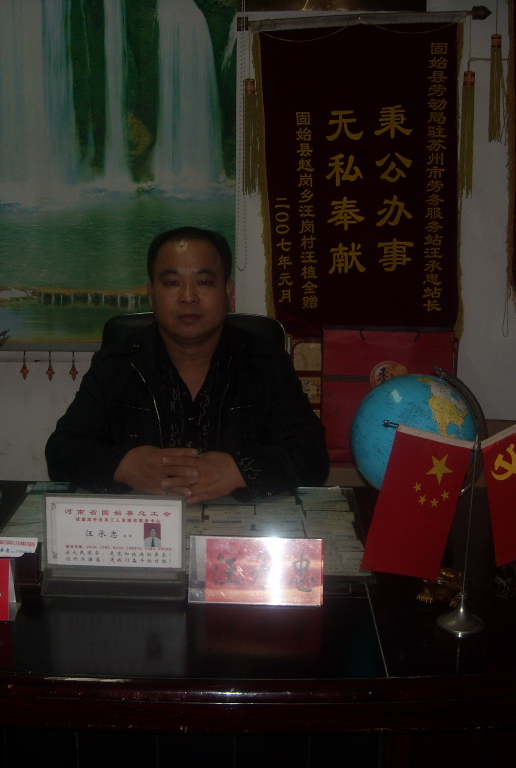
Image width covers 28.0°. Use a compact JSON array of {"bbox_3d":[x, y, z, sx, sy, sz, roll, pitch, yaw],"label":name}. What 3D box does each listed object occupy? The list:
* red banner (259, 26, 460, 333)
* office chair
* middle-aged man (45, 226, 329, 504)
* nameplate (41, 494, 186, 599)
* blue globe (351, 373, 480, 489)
[{"bbox_3d":[0.289,-0.521,2.914,0.575,0.930,0.030,2,12,4],"label":"red banner"},{"bbox_3d":[-0.166,0.394,2.432,0.600,1.050,0.650,1,12,0],"label":"office chair"},{"bbox_3d":[-0.154,0.308,2.282,0.600,1.280,0.680,1,12,0],"label":"middle-aged man"},{"bbox_3d":[-0.220,0.249,1.607,0.220,0.150,0.070,1,12,3],"label":"nameplate"},{"bbox_3d":[0.281,0.126,1.807,0.228,0.323,0.220,1,12,0],"label":"blue globe"}]

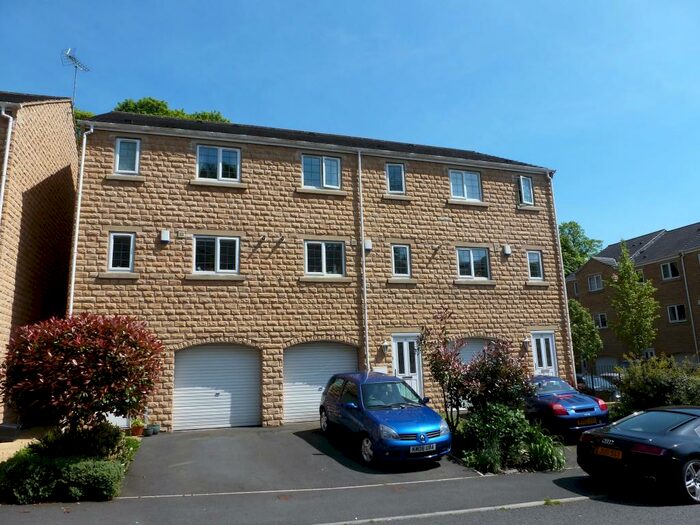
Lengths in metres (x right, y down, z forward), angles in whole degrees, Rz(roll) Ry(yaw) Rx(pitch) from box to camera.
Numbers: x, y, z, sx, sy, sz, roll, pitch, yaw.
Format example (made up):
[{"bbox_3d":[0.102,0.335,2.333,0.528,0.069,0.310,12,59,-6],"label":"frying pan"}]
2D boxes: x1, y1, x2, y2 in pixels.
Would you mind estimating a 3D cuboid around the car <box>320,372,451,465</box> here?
[{"bbox_3d":[0.600,3.168,10.329,1.680,1.420,3.810,2,-6,-22],"label":"car"}]

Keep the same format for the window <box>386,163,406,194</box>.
[{"bbox_3d":[1.462,-2.638,15.466,0.590,0.990,0.100,2,-12,-17],"label":"window"}]

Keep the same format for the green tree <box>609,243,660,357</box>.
[{"bbox_3d":[11.685,2.277,19.989,2.150,6.080,2.150,2,-12,-17],"label":"green tree"}]

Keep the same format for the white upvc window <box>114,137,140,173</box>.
[{"bbox_3d":[-6.045,-2.868,13.228,0.600,1.000,0.100,2,-12,-17],"label":"white upvc window"}]

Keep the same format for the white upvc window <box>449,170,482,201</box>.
[{"bbox_3d":[3.797,-2.509,15.847,1.142,0.975,0.100,2,-10,-17],"label":"white upvc window"}]

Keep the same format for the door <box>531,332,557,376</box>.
[{"bbox_3d":[6.312,3.289,15.648,0.910,2.100,0.100,2,-10,-17],"label":"door"}]

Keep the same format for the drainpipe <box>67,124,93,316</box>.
[{"bbox_3d":[-6.801,0.177,12.095,0.250,8.000,0.200,2,-12,-17],"label":"drainpipe"}]

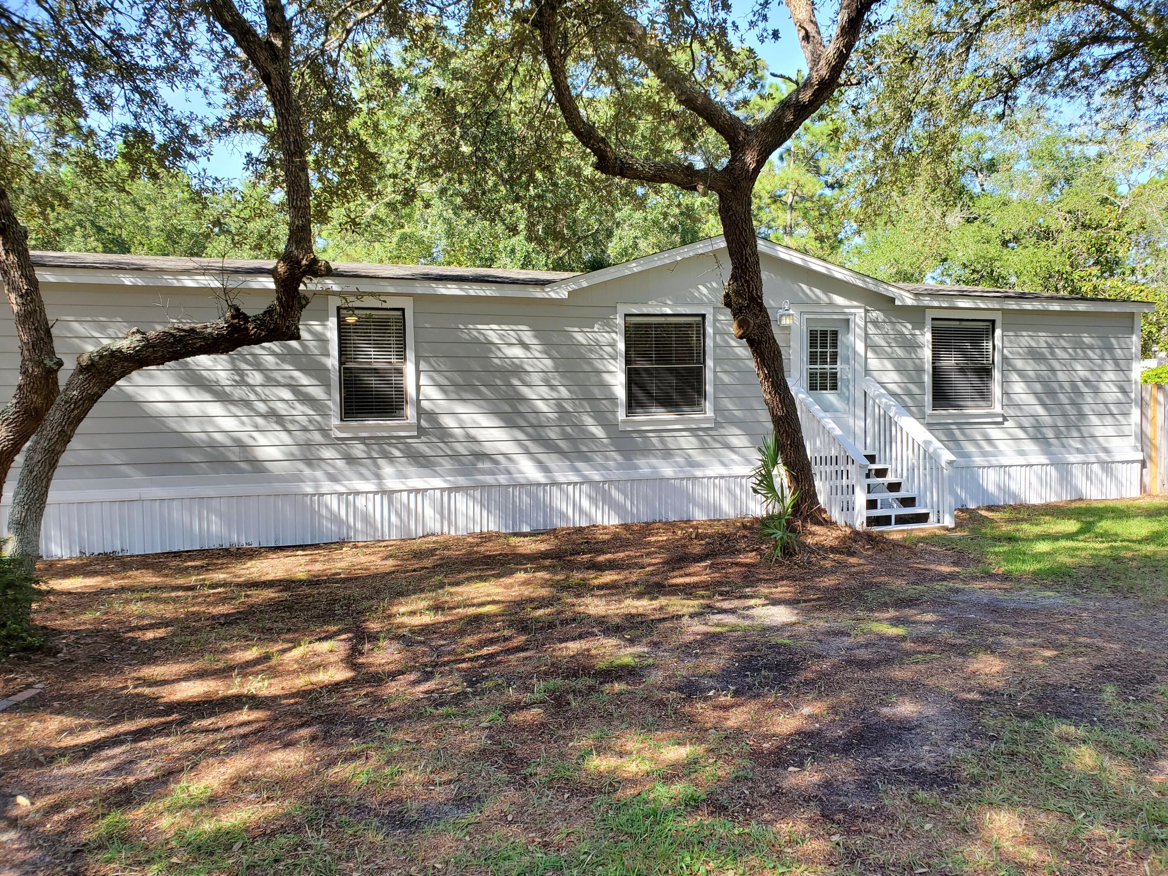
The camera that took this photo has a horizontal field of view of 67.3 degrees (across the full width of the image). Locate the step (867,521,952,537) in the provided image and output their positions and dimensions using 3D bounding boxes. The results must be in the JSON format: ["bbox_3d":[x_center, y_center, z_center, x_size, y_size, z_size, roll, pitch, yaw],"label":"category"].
[{"bbox_3d":[3.994,1.152,11.013,1.243,0.074,0.371,-1,2,-18],"label":"step"}]

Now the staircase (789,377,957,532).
[{"bbox_3d":[3.771,0.148,11.713,1.422,1.962,1.766,-1,2,-18],"label":"staircase"}]

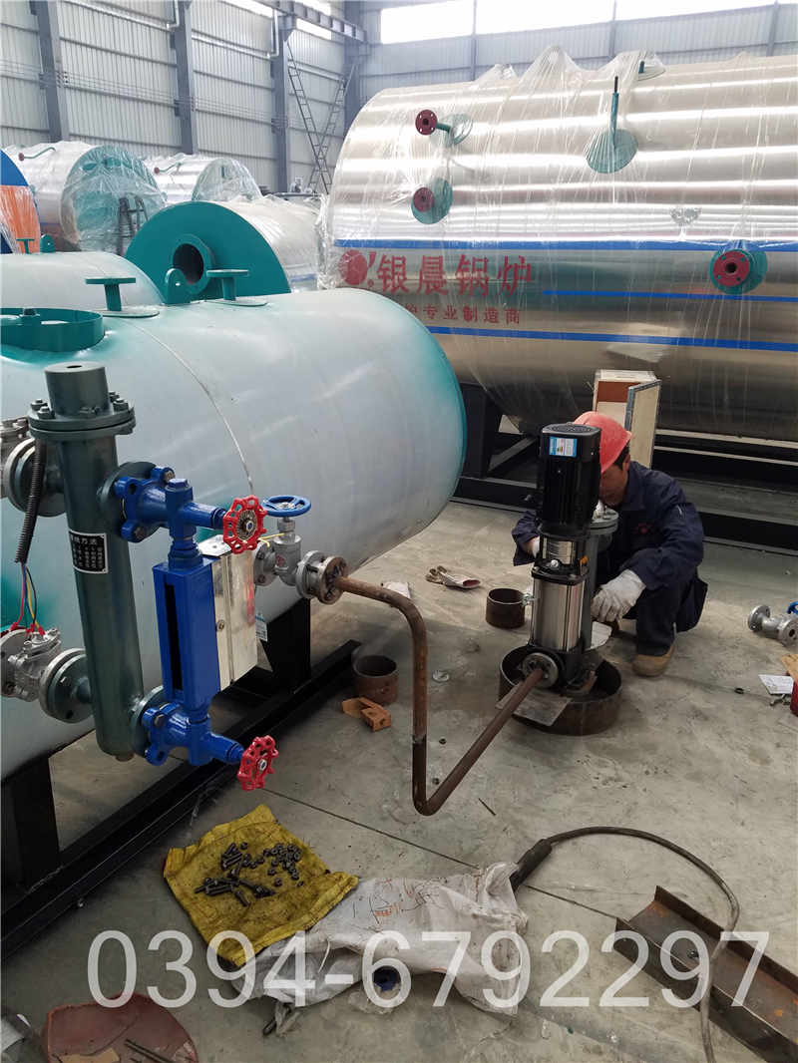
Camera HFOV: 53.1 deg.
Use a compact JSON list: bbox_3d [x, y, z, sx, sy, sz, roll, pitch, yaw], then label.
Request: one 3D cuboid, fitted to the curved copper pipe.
[{"bbox_3d":[0.153,0.293,2.146,0.250,0.607,0.780,11,23,28],"label":"curved copper pipe"}]

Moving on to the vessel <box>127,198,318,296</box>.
[{"bbox_3d":[-0.630,-1.560,5.889,1.400,1.550,2.500,11,23,26],"label":"vessel"}]

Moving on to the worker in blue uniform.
[{"bbox_3d":[0.806,0.017,2.892,0.630,0.930,0.720,18,27,39],"label":"worker in blue uniform"}]

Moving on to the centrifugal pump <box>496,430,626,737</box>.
[{"bbox_3d":[0.537,0.138,2.544,0.400,0.950,0.400,11,23,27],"label":"centrifugal pump"}]

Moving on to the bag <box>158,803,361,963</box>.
[{"bbox_3d":[-0.387,0.882,2.087,0.368,0.040,0.449,-18,27,-42],"label":"bag"}]

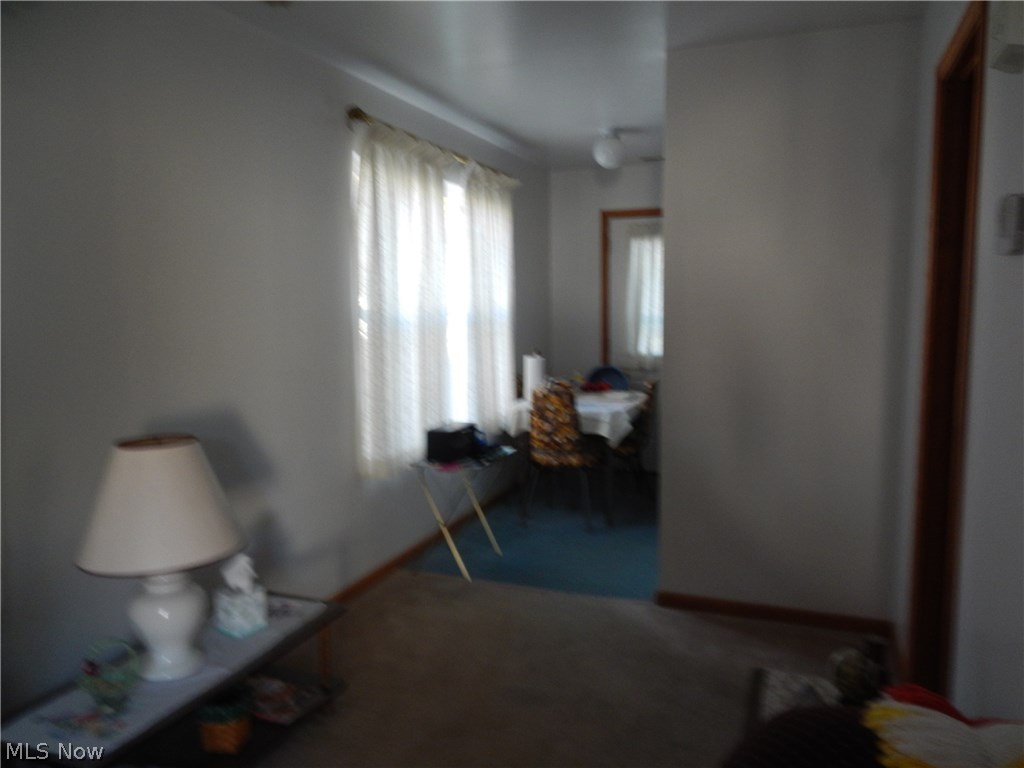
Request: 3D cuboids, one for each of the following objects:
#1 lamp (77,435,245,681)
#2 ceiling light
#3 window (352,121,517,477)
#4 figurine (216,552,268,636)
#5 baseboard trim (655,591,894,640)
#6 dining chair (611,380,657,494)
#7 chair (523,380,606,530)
[{"bbox_3d":[-0.930,0.461,1.959,0.394,0.620,0.394,2,7,22],"label":"lamp"},{"bbox_3d":[0.599,-1.451,4.571,0.200,0.230,0.200,2,7,22],"label":"ceiling light"},{"bbox_3d":[-0.330,-0.449,4.171,0.110,1.610,1.890,2,7,22],"label":"window"},{"bbox_3d":[-0.824,0.638,2.245,0.115,0.215,0.115,1,6,16],"label":"figurine"},{"bbox_3d":[1.104,0.995,3.209,0.950,0.066,0.016,2,7,22],"label":"baseboard trim"},{"bbox_3d":[0.713,0.406,4.902,0.500,0.880,0.430,2,7,22],"label":"dining chair"},{"bbox_3d":[0.330,0.433,4.628,0.440,0.890,0.500,2,6,19],"label":"chair"}]

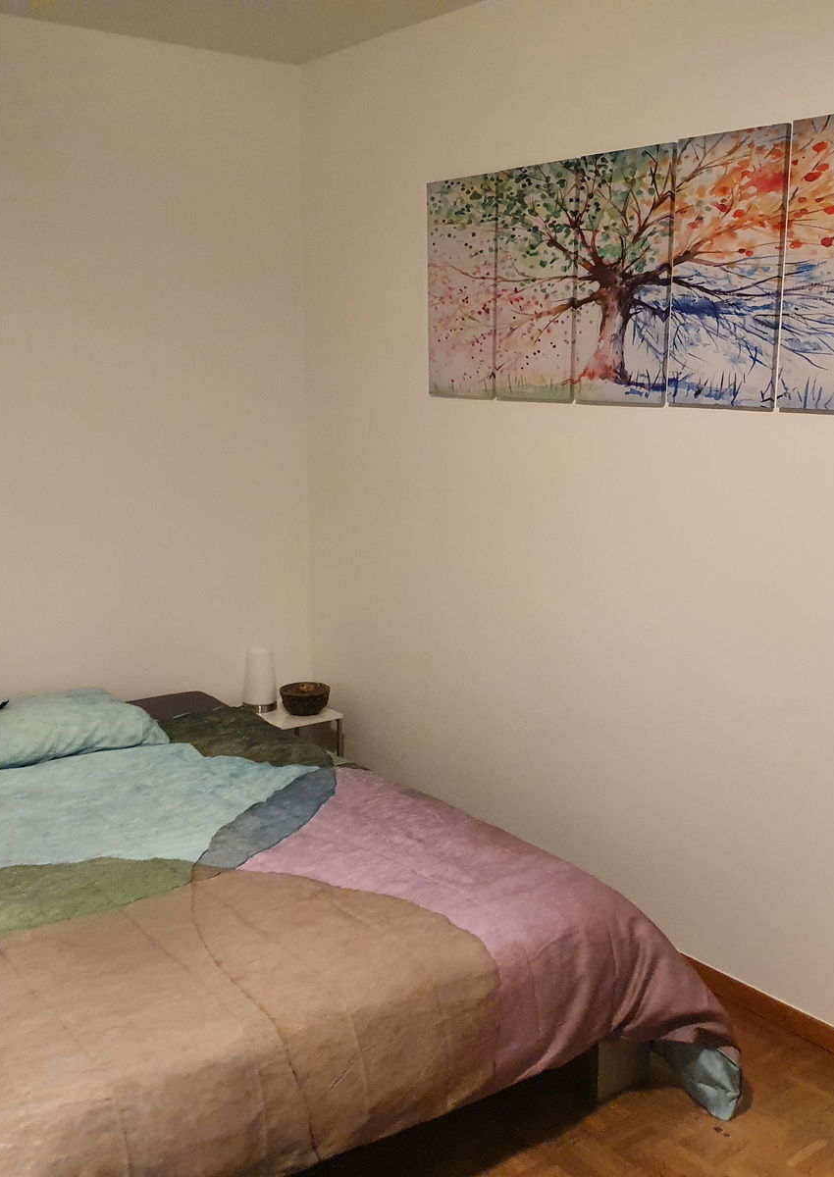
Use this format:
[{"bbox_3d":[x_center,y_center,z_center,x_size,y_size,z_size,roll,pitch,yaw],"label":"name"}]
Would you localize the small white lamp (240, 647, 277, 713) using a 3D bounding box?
[{"bbox_3d":[-0.555,0.323,4.160,0.121,0.208,0.121,0,11,0],"label":"small white lamp"}]

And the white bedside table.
[{"bbox_3d":[-0.443,0.597,4.168,0.251,0.333,0.284,-8,14,-37],"label":"white bedside table"}]

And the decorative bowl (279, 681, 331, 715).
[{"bbox_3d":[-0.392,0.392,4.130,0.173,0.085,0.173,0,11,0],"label":"decorative bowl"}]

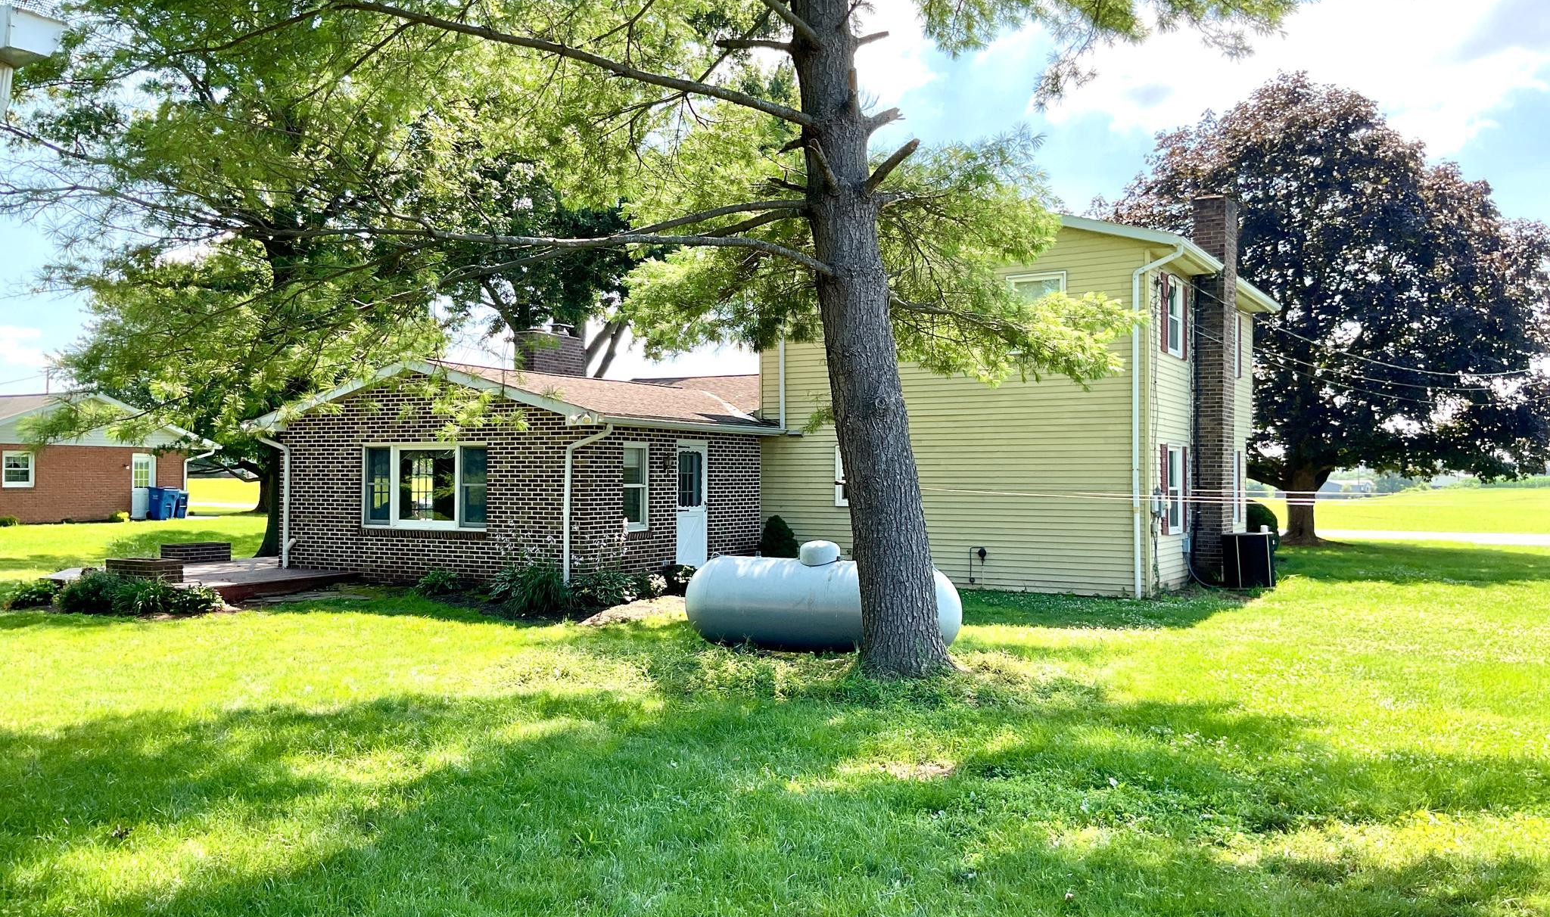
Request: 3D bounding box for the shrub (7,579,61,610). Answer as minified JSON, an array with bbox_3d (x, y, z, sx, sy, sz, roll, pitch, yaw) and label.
[{"bbox_3d":[-9.988,1.828,17.500,0.720,0.420,0.680,0,-1,31],"label":"shrub"}]

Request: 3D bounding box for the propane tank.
[{"bbox_3d":[0.440,1.417,13.109,3.020,1.170,0.950,0,-1,31],"label":"propane tank"}]

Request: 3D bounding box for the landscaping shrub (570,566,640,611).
[{"bbox_3d":[-2.319,1.774,17.700,0.880,0.630,0.900,0,-1,0],"label":"landscaping shrub"}]

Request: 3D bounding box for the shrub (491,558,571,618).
[{"bbox_3d":[-3.209,1.683,16.950,1.020,0.760,0.950,0,-1,0],"label":"shrub"}]

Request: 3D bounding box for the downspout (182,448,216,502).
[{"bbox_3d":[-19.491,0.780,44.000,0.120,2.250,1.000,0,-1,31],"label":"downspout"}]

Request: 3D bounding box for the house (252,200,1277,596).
[{"bbox_3d":[0.942,-1.098,23.739,13.650,6.430,13.800,0,-1,31],"label":"house"}]

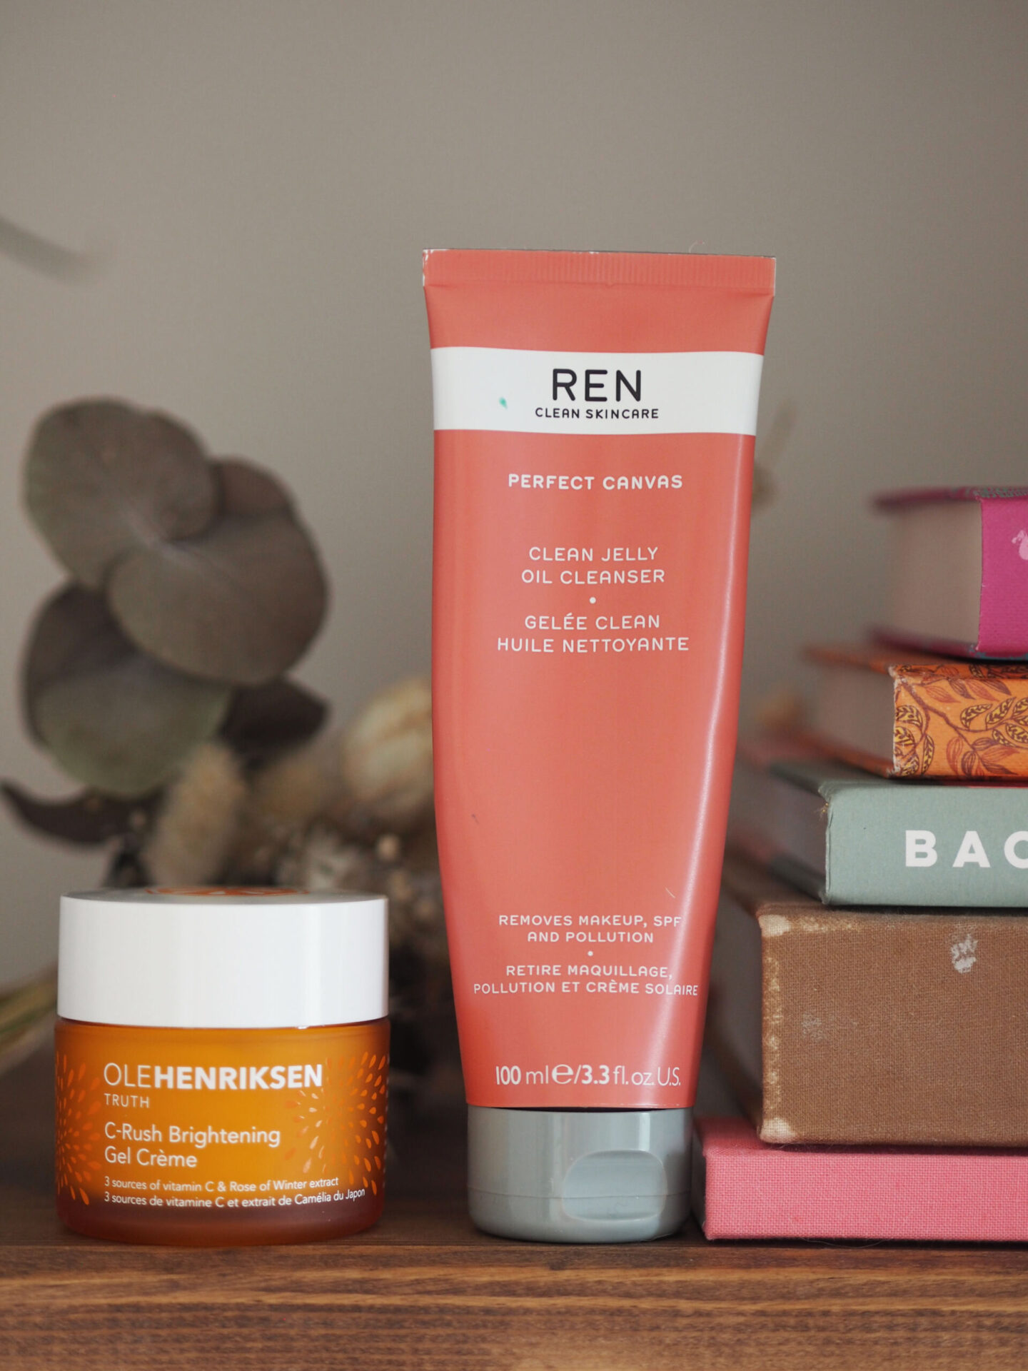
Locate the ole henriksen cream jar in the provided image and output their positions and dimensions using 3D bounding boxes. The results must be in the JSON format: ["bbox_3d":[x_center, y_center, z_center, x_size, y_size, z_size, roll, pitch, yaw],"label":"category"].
[{"bbox_3d":[-0.053,0.069,0.656,0.062,0.060,0.062,1,-1,-7],"label":"ole henriksen cream jar"}]

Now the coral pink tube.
[{"bbox_3d":[0.014,0.010,0.650,0.064,0.178,0.041,1,-1,-2],"label":"coral pink tube"}]

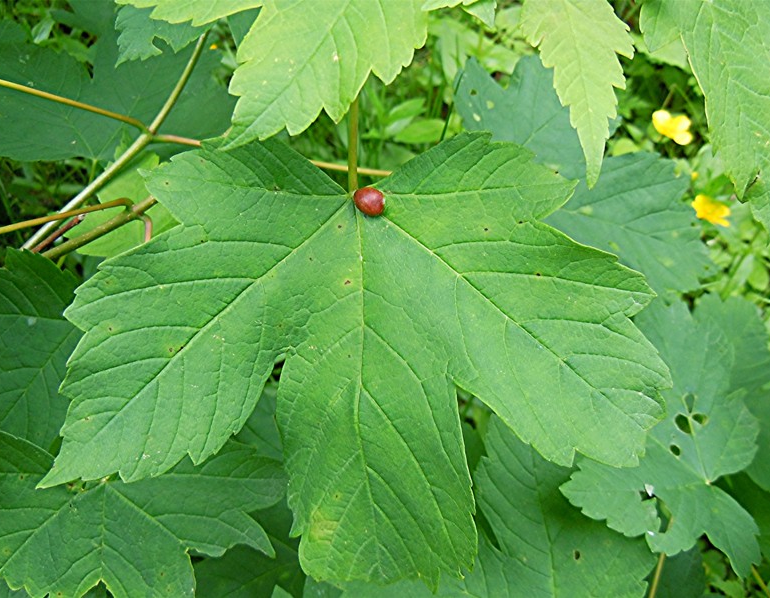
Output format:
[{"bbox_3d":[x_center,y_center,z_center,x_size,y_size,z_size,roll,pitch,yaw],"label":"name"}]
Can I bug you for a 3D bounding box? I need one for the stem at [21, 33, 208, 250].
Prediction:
[{"bbox_3d":[-0.115,-0.064,0.300,0.014,0.124,0.008,44,9,0],"label":"stem"}]

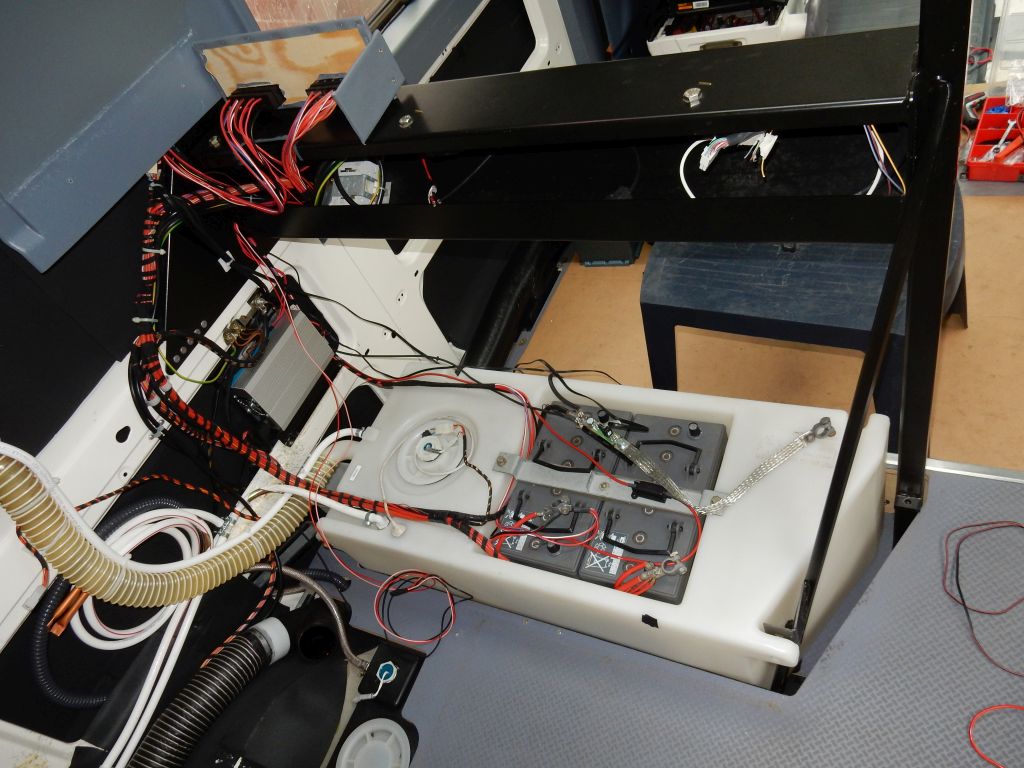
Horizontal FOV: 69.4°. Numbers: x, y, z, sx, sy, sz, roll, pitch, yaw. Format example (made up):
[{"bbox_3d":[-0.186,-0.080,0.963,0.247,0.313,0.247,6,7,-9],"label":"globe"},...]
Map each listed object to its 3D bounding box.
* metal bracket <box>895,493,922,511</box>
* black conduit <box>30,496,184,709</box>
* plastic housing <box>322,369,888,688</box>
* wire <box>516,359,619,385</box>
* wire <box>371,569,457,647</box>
[{"bbox_3d":[0.735,0.218,1.371,0.045,0.022,0.030,7,60,30],"label":"metal bracket"},{"bbox_3d":[-0.794,0.401,1.460,0.321,0.045,0.418,7,60,30],"label":"black conduit"},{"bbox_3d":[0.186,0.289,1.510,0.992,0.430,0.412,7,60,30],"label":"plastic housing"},{"bbox_3d":[0.113,-0.030,1.506,0.245,0.035,0.050,7,60,30],"label":"wire"},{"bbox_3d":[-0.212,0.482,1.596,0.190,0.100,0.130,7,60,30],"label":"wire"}]

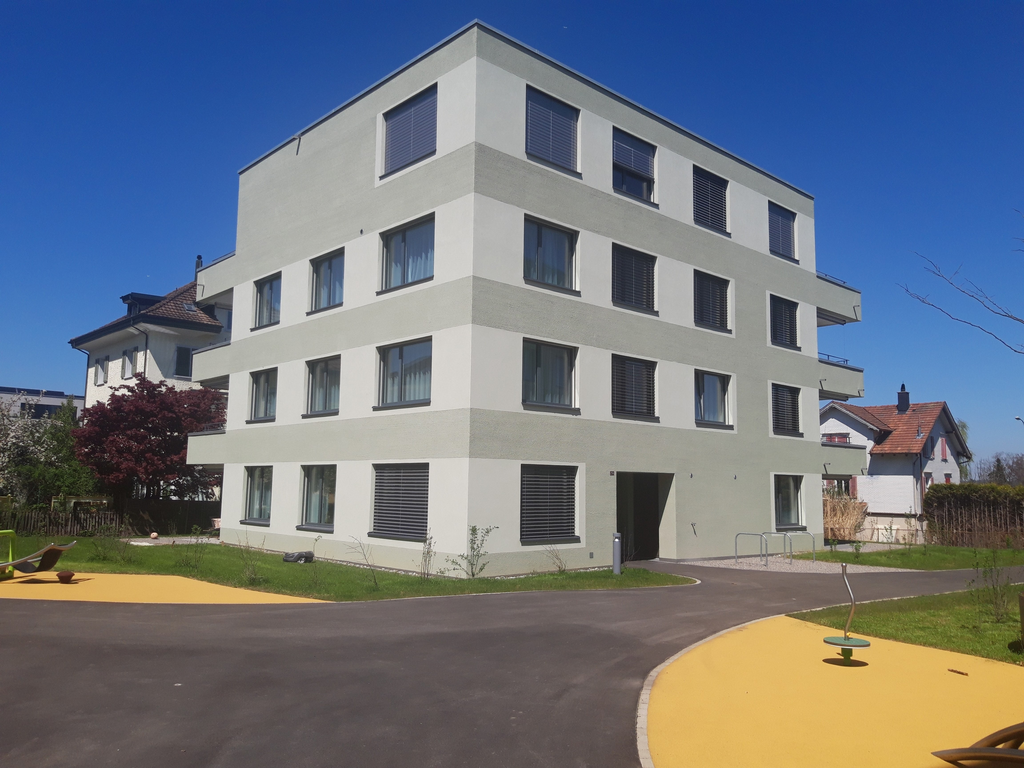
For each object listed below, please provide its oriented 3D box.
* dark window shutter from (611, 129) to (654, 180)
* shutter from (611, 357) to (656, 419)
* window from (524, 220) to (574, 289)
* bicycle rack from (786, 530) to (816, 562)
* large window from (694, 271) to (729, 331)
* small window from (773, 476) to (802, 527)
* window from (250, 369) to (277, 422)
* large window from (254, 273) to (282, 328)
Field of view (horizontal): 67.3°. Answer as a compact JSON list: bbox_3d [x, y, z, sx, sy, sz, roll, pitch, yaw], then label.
[{"bbox_3d":[3.095,-5.948,19.937,1.772,0.804,0.120,7,-10,-41],"label":"dark window shutter"},{"bbox_3d":[3.141,0.077,20.010,1.790,1.514,0.130,7,-9,-42],"label":"shutter"},{"bbox_3d":[0.847,-2.940,17.543,1.789,1.448,0.200,7,-10,-41],"label":"window"},{"bbox_3d":[7.264,4.115,19.454,0.060,0.744,0.840,7,-10,-41],"label":"bicycle rack"},{"bbox_3d":[5.836,-2.463,22.771,1.797,1.523,0.130,7,-9,-42],"label":"large window"},{"bbox_3d":[8.403,3.587,23.535,1.794,1.571,0.200,7,-10,-41],"label":"small window"},{"bbox_3d":[-7.550,0.376,23.579,0.200,1.564,1.877,7,-9,-42],"label":"window"},{"bbox_3d":[-7.259,-2.500,23.331,0.180,1.460,1.843,7,-10,-43],"label":"large window"}]

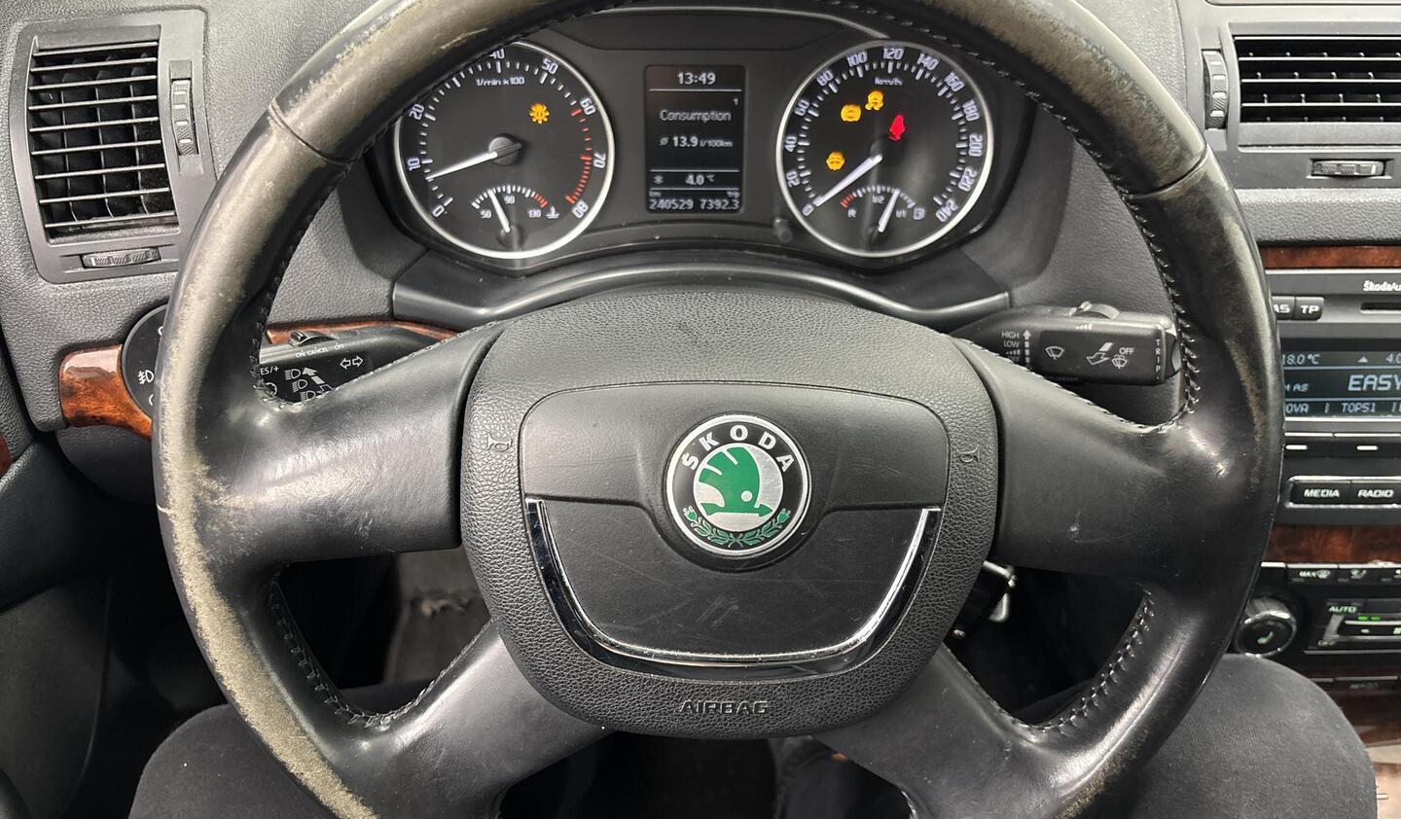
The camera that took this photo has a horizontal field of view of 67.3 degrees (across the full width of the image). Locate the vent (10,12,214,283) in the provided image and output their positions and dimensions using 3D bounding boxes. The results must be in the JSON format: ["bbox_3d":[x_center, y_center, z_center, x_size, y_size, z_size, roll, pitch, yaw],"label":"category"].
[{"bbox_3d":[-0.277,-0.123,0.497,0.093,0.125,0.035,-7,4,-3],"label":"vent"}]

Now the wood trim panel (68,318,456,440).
[{"bbox_3d":[-0.207,-0.014,0.505,0.195,0.047,0.030,-6,21,-7],"label":"wood trim panel"}]

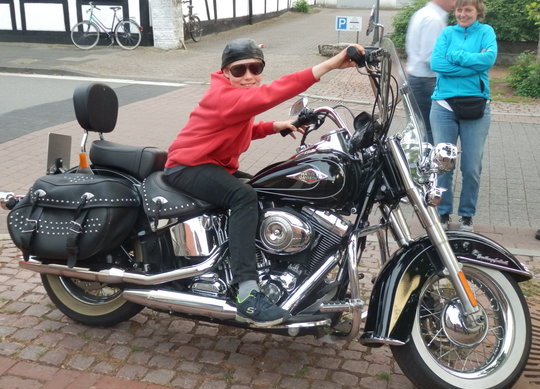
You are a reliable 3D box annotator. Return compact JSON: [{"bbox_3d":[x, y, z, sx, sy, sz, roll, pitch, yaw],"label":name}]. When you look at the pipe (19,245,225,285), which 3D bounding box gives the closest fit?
[{"bbox_3d":[-0.625,0.248,2.597,0.970,0.200,0.120,3,5,18],"label":"pipe"}]

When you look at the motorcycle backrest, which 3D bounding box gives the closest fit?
[{"bbox_3d":[-0.791,-0.404,2.896,0.095,0.225,0.260,3,5,18],"label":"motorcycle backrest"}]

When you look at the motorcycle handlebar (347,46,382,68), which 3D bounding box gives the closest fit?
[{"bbox_3d":[0.325,-0.491,2.171,0.085,0.075,0.190,-5,7,34],"label":"motorcycle handlebar"}]

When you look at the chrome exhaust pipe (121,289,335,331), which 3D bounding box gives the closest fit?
[{"bbox_3d":[-0.190,0.433,2.471,0.900,0.125,0.120,6,6,18],"label":"chrome exhaust pipe"}]

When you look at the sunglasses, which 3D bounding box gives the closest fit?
[{"bbox_3d":[-0.100,-0.490,2.455,0.142,0.050,0.130,-6,18,-21],"label":"sunglasses"}]

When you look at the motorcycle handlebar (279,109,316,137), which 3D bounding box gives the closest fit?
[{"bbox_3d":[0.136,-0.320,2.858,0.190,0.080,0.090,-26,-24,15],"label":"motorcycle handlebar"}]

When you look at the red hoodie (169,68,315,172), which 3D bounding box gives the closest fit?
[{"bbox_3d":[-0.116,-0.320,2.565,0.656,0.484,0.520,3,17,8],"label":"red hoodie"}]

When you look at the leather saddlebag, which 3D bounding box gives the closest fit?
[{"bbox_3d":[-0.814,0.084,2.626,0.530,0.350,0.220,6,6,18],"label":"leather saddlebag"}]

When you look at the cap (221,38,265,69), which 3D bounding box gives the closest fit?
[{"bbox_3d":[-0.108,-0.563,2.500,0.165,0.120,0.195,-6,18,-21],"label":"cap"}]

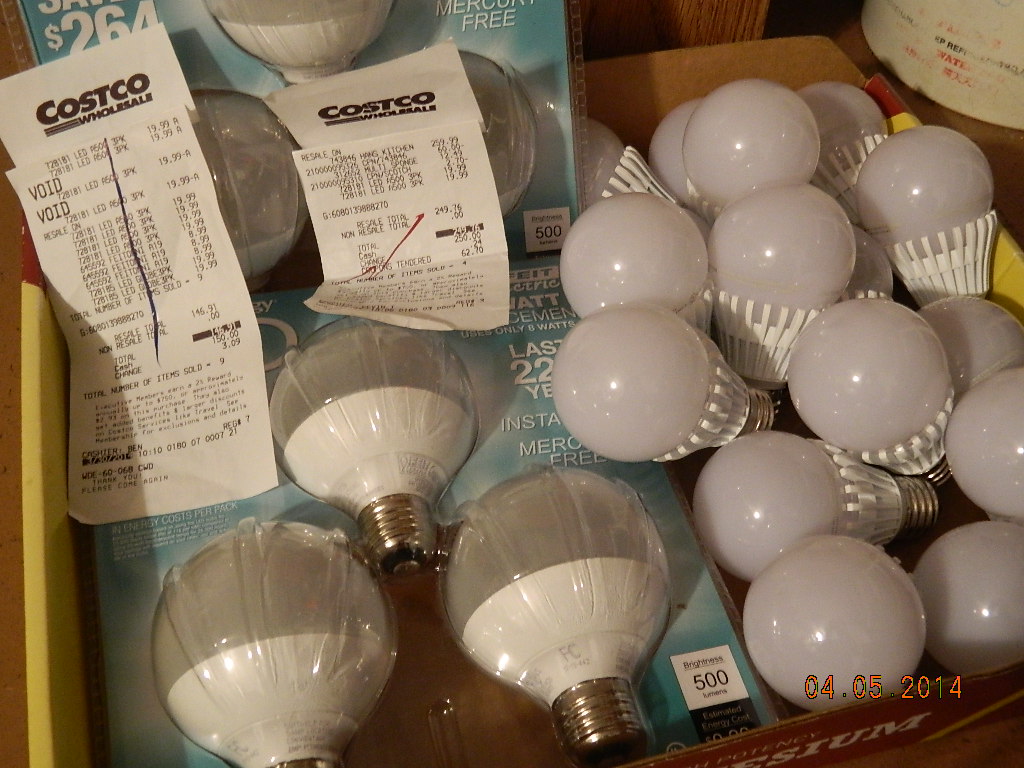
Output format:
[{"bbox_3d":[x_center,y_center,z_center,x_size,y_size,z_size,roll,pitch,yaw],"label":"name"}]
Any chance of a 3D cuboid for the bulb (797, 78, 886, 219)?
[{"bbox_3d":[0.177,-0.105,0.631,0.061,0.061,0.112,-24,78,-6],"label":"bulb"}]

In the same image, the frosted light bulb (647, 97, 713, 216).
[{"bbox_3d":[0.115,-0.098,0.618,0.061,0.061,0.112,-34,74,-11],"label":"frosted light bulb"}]

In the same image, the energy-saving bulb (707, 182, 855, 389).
[{"bbox_3d":[0.110,-0.030,0.519,0.061,0.112,0.061,6,19,-2],"label":"energy-saving bulb"}]

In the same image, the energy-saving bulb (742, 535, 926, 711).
[{"bbox_3d":[0.126,0.082,0.446,0.061,0.061,0.112,3,5,31],"label":"energy-saving bulb"}]

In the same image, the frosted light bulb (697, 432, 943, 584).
[{"bbox_3d":[0.126,0.050,0.497,0.112,0.061,0.061,1,89,-27],"label":"frosted light bulb"}]

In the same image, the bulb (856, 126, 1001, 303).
[{"bbox_3d":[0.200,-0.066,0.573,0.061,0.112,0.061,-17,12,4],"label":"bulb"}]

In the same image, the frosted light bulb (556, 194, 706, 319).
[{"bbox_3d":[0.060,-0.030,0.519,0.061,0.112,0.061,-18,34,12],"label":"frosted light bulb"}]

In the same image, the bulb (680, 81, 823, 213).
[{"bbox_3d":[0.111,-0.086,0.567,0.061,0.112,0.061,-4,37,3],"label":"bulb"}]

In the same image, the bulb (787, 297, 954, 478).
[{"bbox_3d":[0.154,0.010,0.501,0.061,0.112,0.061,-20,49,24],"label":"bulb"}]

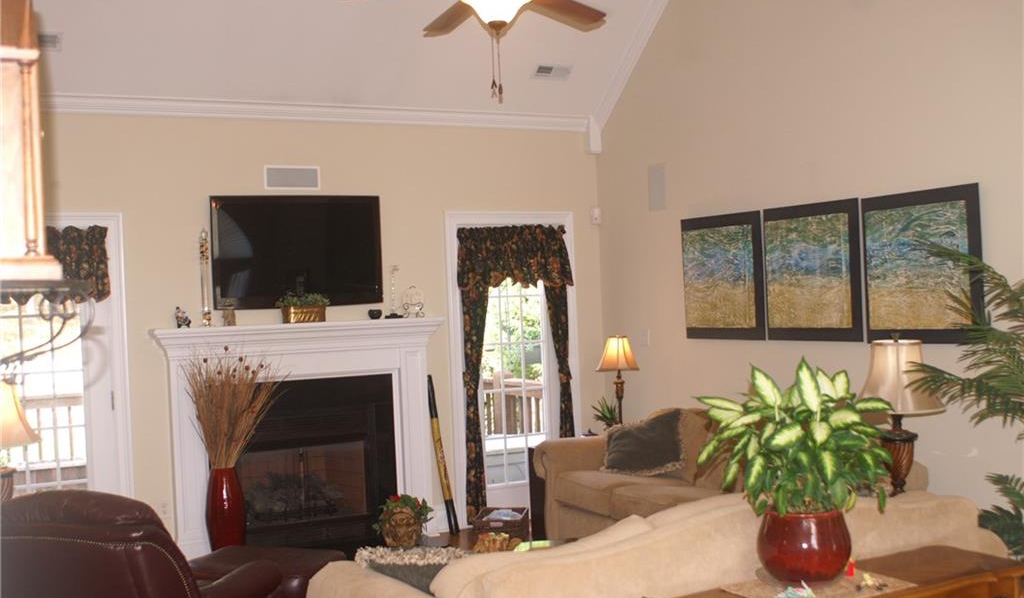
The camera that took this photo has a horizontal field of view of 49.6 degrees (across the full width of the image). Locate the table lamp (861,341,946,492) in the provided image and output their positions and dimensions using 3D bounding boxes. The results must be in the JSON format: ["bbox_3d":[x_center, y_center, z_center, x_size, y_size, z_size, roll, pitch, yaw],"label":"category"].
[{"bbox_3d":[1.631,0.500,4.688,0.370,0.720,0.370,-2,0,-26],"label":"table lamp"}]

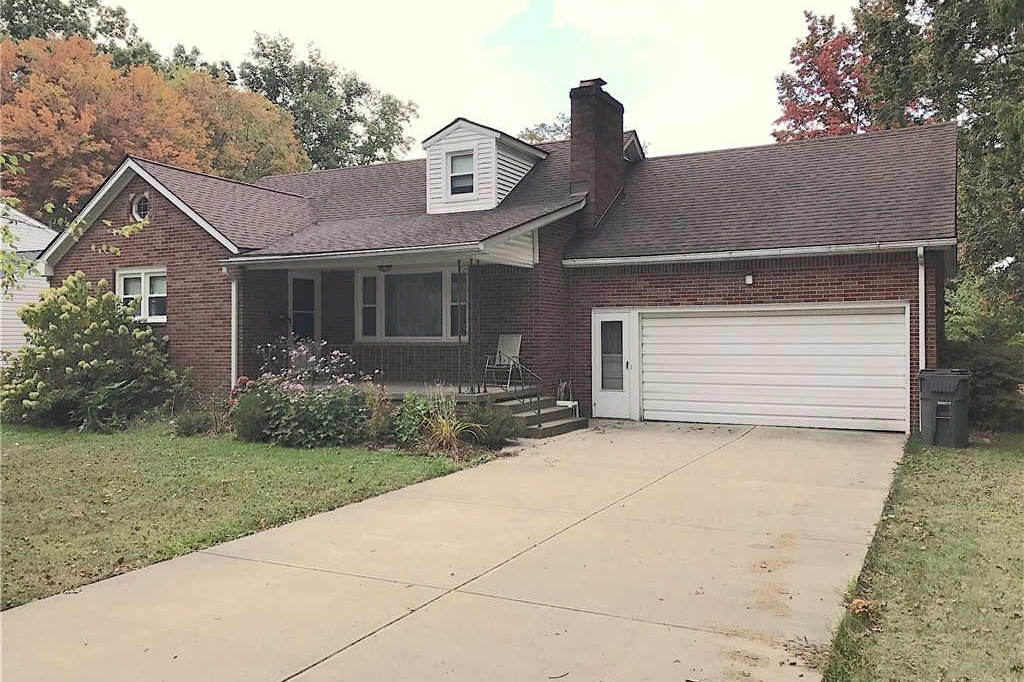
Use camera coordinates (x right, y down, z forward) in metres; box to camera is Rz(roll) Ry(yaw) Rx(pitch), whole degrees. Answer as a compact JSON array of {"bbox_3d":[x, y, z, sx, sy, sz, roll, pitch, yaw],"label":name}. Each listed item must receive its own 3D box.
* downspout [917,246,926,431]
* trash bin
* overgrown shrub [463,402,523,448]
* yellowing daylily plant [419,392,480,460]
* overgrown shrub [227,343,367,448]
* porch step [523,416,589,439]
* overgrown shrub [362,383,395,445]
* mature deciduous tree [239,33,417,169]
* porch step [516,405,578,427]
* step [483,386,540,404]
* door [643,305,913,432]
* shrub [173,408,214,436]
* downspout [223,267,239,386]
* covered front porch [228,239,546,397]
[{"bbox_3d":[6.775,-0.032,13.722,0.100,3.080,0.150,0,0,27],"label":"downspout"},{"bbox_3d":[6.520,0.987,12.459,0.720,1.120,0.820,0,-1,29],"label":"trash bin"},{"bbox_3d":[-0.285,1.300,12.750,0.820,0.670,0.780,0,0,27],"label":"overgrown shrub"},{"bbox_3d":[-0.924,1.200,12.050,0.800,0.860,0.760,0,0,0],"label":"yellowing daylily plant"},{"bbox_3d":[-3.538,0.831,13.600,2.200,1.579,1.450,0,-1,29],"label":"overgrown shrub"},{"bbox_3d":[0.786,1.494,14.177,0.340,0.165,1.850,0,-1,29],"label":"porch step"},{"bbox_3d":[-2.119,1.141,13.150,0.520,0.933,0.500,0,-1,29],"label":"overgrown shrub"},{"bbox_3d":[-8.464,-6.135,38.000,8.800,15.944,8.800,0,-1,29],"label":"mature deciduous tree"},{"bbox_3d":[0.534,1.337,14.430,0.330,0.180,2.000,0,0,27],"label":"porch step"},{"bbox_3d":[-0.079,0.950,14.554,0.330,0.190,2.250,0,0,27],"label":"step"},{"bbox_3d":[4.581,0.463,14.997,4.700,2.160,0.100,0,0,27],"label":"door"},{"bbox_3d":[-5.672,1.440,14.750,0.720,0.440,0.650,0,-1,29],"label":"shrub"},{"bbox_3d":[-5.317,-0.032,15.709,0.140,2.720,0.180,0,0,27],"label":"downspout"},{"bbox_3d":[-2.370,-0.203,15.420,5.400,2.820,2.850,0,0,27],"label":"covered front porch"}]

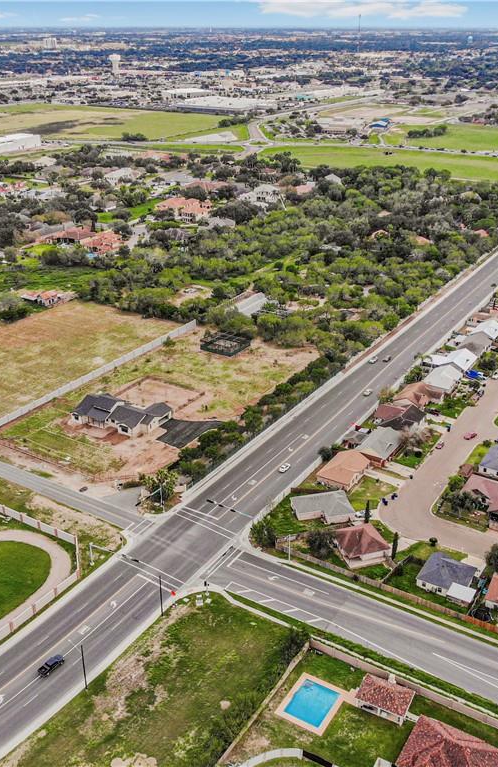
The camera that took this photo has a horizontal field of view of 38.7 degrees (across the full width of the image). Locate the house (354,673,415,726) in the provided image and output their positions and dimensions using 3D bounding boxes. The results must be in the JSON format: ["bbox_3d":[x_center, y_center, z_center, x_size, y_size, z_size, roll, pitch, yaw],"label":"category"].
[{"bbox_3d":[27.649,63.506,143.869,9.800,3.900,7.000,14,30,26],"label":"house"}]

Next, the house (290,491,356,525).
[{"bbox_3d":[20.170,34.150,197.660,15.800,4.600,10.700,-5,27,-11],"label":"house"}]

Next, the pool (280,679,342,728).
[{"bbox_3d":[13.048,65.780,145.092,7.600,1.200,9.300,16,31,29],"label":"pool"}]

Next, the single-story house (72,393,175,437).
[{"bbox_3d":[-44.798,10.191,245.500,29.500,6.000,20.000,14,30,25],"label":"single-story house"}]

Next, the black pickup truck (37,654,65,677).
[{"bbox_3d":[-42.298,60.545,151.762,1.980,1.880,5.600,18,32,32],"label":"black pickup truck"}]

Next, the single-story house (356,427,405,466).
[{"bbox_3d":[42.340,19.230,226.930,10.000,4.800,16.800,16,31,28],"label":"single-story house"}]

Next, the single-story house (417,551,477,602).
[{"bbox_3d":[49.544,47.589,174.418,12.800,4.800,12.000,15,31,27],"label":"single-story house"}]

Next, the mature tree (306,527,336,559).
[{"bbox_3d":[18.162,41.476,182.803,6.800,7.000,6.800,0,27,0],"label":"mature tree"}]

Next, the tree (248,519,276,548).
[{"bbox_3d":[3.741,40.360,187.698,6.800,5.600,6.800,0,27,0],"label":"tree"}]

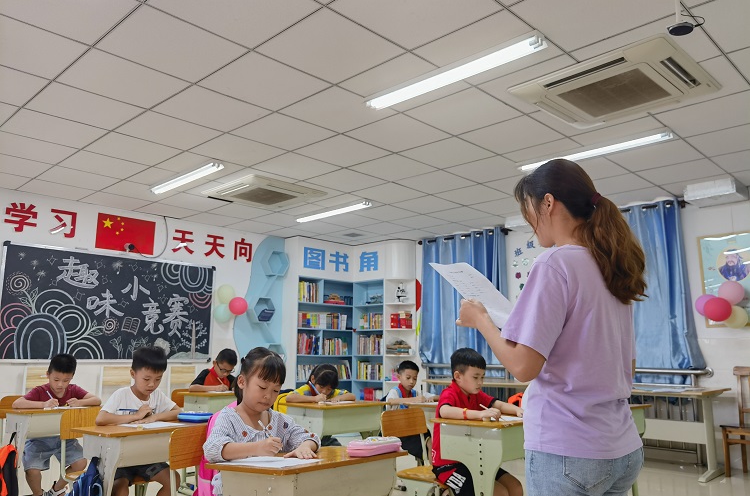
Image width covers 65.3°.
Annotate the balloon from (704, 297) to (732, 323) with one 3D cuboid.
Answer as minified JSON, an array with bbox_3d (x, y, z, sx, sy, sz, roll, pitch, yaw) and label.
[{"bbox_3d":[3.259,0.587,5.555,0.240,0.240,0.240,-9,-13,43],"label":"balloon"}]

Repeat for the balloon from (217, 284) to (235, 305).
[{"bbox_3d":[-1.891,0.590,7.466,0.235,0.240,0.235,-9,-13,43],"label":"balloon"}]

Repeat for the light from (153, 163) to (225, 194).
[{"bbox_3d":[-1.763,-0.653,5.434,1.200,0.065,0.130,-9,-13,44],"label":"light"}]

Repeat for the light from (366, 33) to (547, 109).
[{"bbox_3d":[0.407,-0.985,3.346,1.200,0.065,0.130,-9,-13,44],"label":"light"}]

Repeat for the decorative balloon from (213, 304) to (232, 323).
[{"bbox_3d":[-1.943,0.841,7.477,0.230,0.235,0.230,-9,-13,44],"label":"decorative balloon"}]

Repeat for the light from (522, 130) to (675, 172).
[{"bbox_3d":[1.691,-0.750,4.622,1.210,0.070,0.130,-9,-13,43],"label":"light"}]

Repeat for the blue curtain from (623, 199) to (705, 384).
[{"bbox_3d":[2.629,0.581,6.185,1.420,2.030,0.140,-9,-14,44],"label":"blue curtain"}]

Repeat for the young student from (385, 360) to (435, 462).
[{"bbox_3d":[0.321,1.438,4.831,0.620,1.000,0.480,-9,-13,44],"label":"young student"}]

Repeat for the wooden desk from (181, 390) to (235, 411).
[{"bbox_3d":[-1.375,1.668,5.324,0.420,0.680,0.600,-9,-13,43],"label":"wooden desk"}]

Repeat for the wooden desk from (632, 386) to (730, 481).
[{"bbox_3d":[2.552,1.731,5.679,1.400,0.735,0.750,-9,-13,43],"label":"wooden desk"}]

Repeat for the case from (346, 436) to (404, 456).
[{"bbox_3d":[-0.004,0.804,2.370,0.100,0.050,0.220,-9,-13,43],"label":"case"}]

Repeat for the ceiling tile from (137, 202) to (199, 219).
[{"bbox_3d":[-2.424,-0.442,6.868,0.600,0.020,0.600,-9,-14,44],"label":"ceiling tile"}]

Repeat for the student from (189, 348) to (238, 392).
[{"bbox_3d":[-1.476,1.518,5.592,0.560,1.060,0.570,-9,-13,43],"label":"student"}]

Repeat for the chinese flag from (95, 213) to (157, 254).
[{"bbox_3d":[-2.875,-0.153,6.786,0.020,0.401,0.667,-9,-14,44],"label":"chinese flag"}]

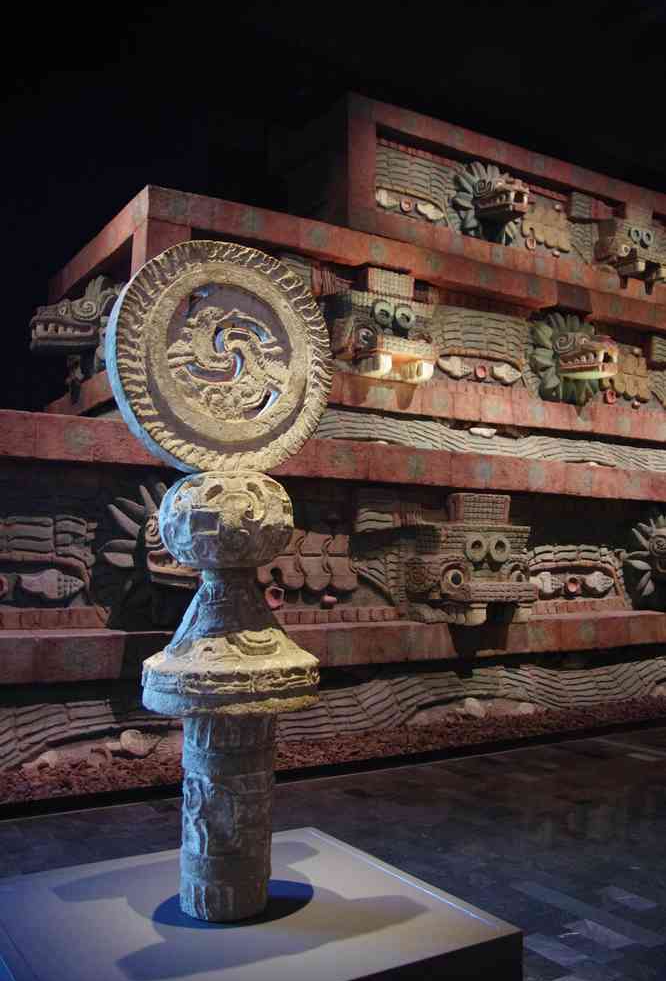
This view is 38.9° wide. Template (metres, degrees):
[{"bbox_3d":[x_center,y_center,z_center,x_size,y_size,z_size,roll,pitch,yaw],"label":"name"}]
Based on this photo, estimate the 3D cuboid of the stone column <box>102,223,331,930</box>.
[{"bbox_3d":[-0.349,0.237,3.013,0.740,2.130,0.560,3,-5,-32],"label":"stone column"}]

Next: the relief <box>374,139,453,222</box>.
[{"bbox_3d":[1.042,-4.044,12.410,1.206,0.898,0.200,3,-5,-32],"label":"relief"}]

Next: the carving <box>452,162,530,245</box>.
[{"bbox_3d":[2.284,-3.988,12.787,1.120,1.099,0.870,3,-5,-32],"label":"carving"}]

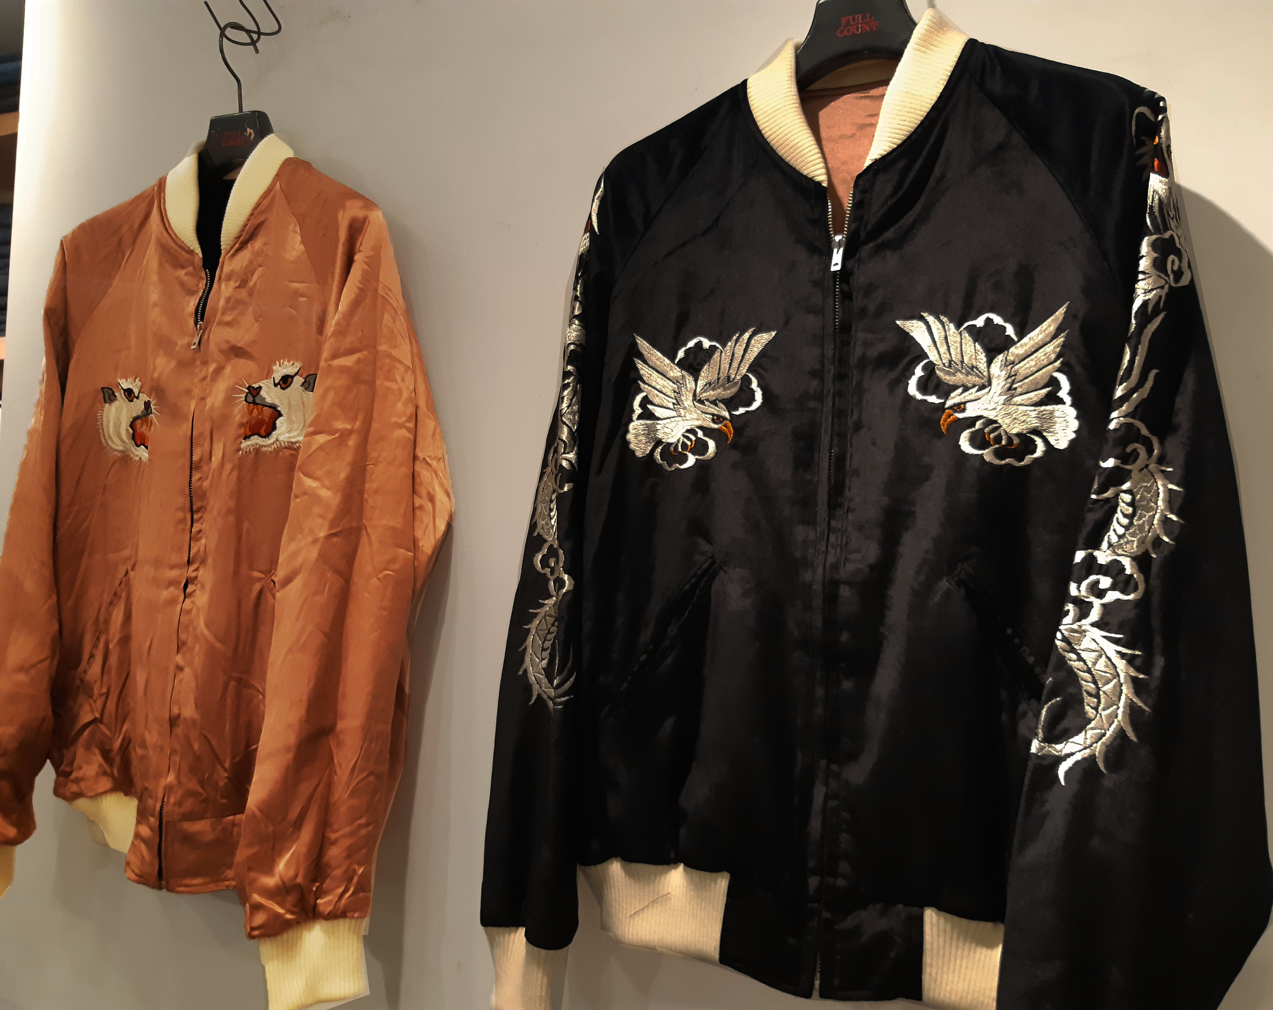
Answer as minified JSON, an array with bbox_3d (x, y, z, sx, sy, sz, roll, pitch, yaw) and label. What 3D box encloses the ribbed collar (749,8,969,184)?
[{"bbox_3d":[0.178,-0.316,0.810,0.178,0.158,0.102,0,-4,24],"label":"ribbed collar"}]

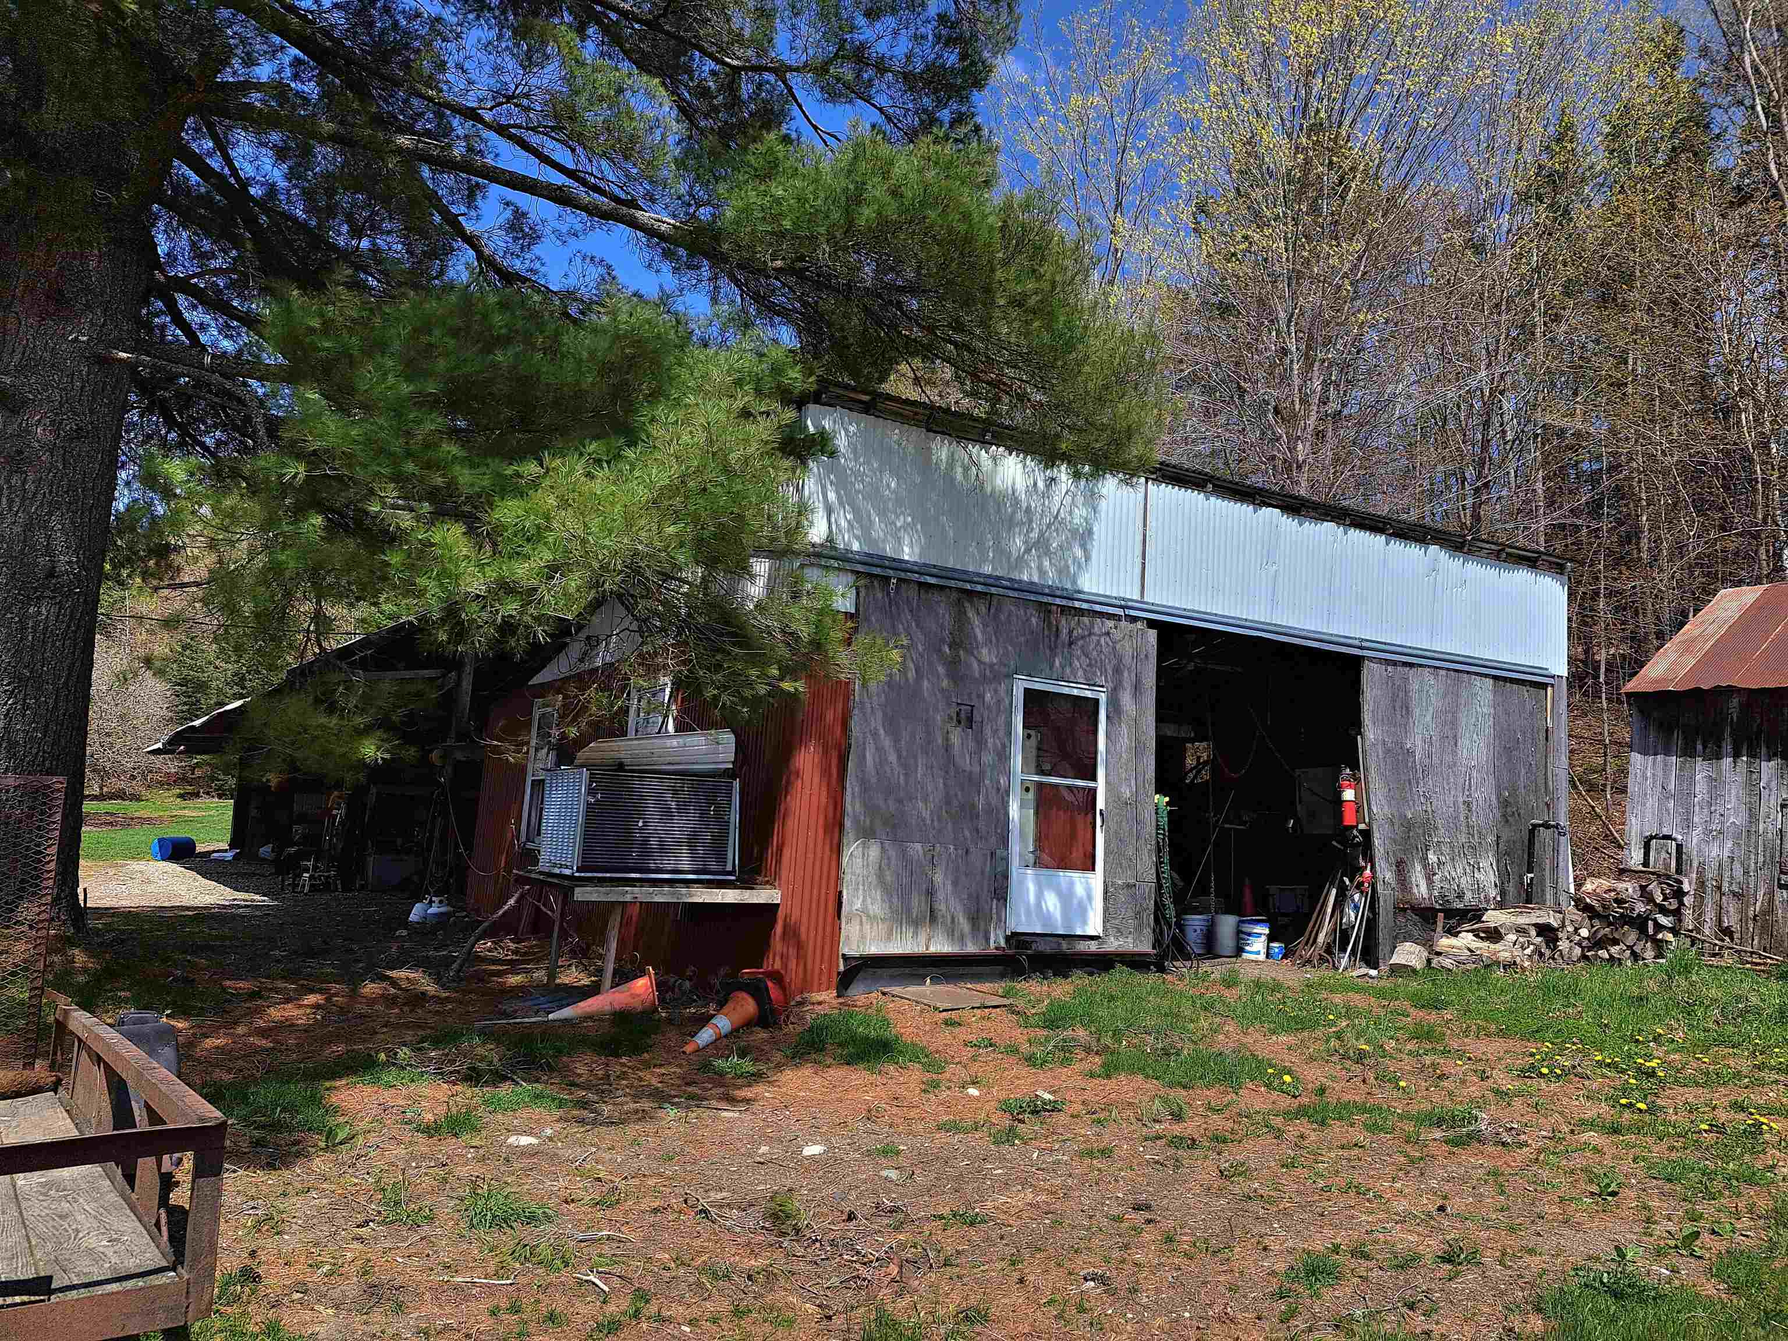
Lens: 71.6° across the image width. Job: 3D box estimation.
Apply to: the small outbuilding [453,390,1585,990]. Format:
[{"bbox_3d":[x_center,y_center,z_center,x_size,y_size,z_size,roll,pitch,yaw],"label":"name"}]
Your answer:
[{"bbox_3d":[1.200,1.050,14.950,9.500,4.500,8.500,8,-10,-30],"label":"small outbuilding"}]

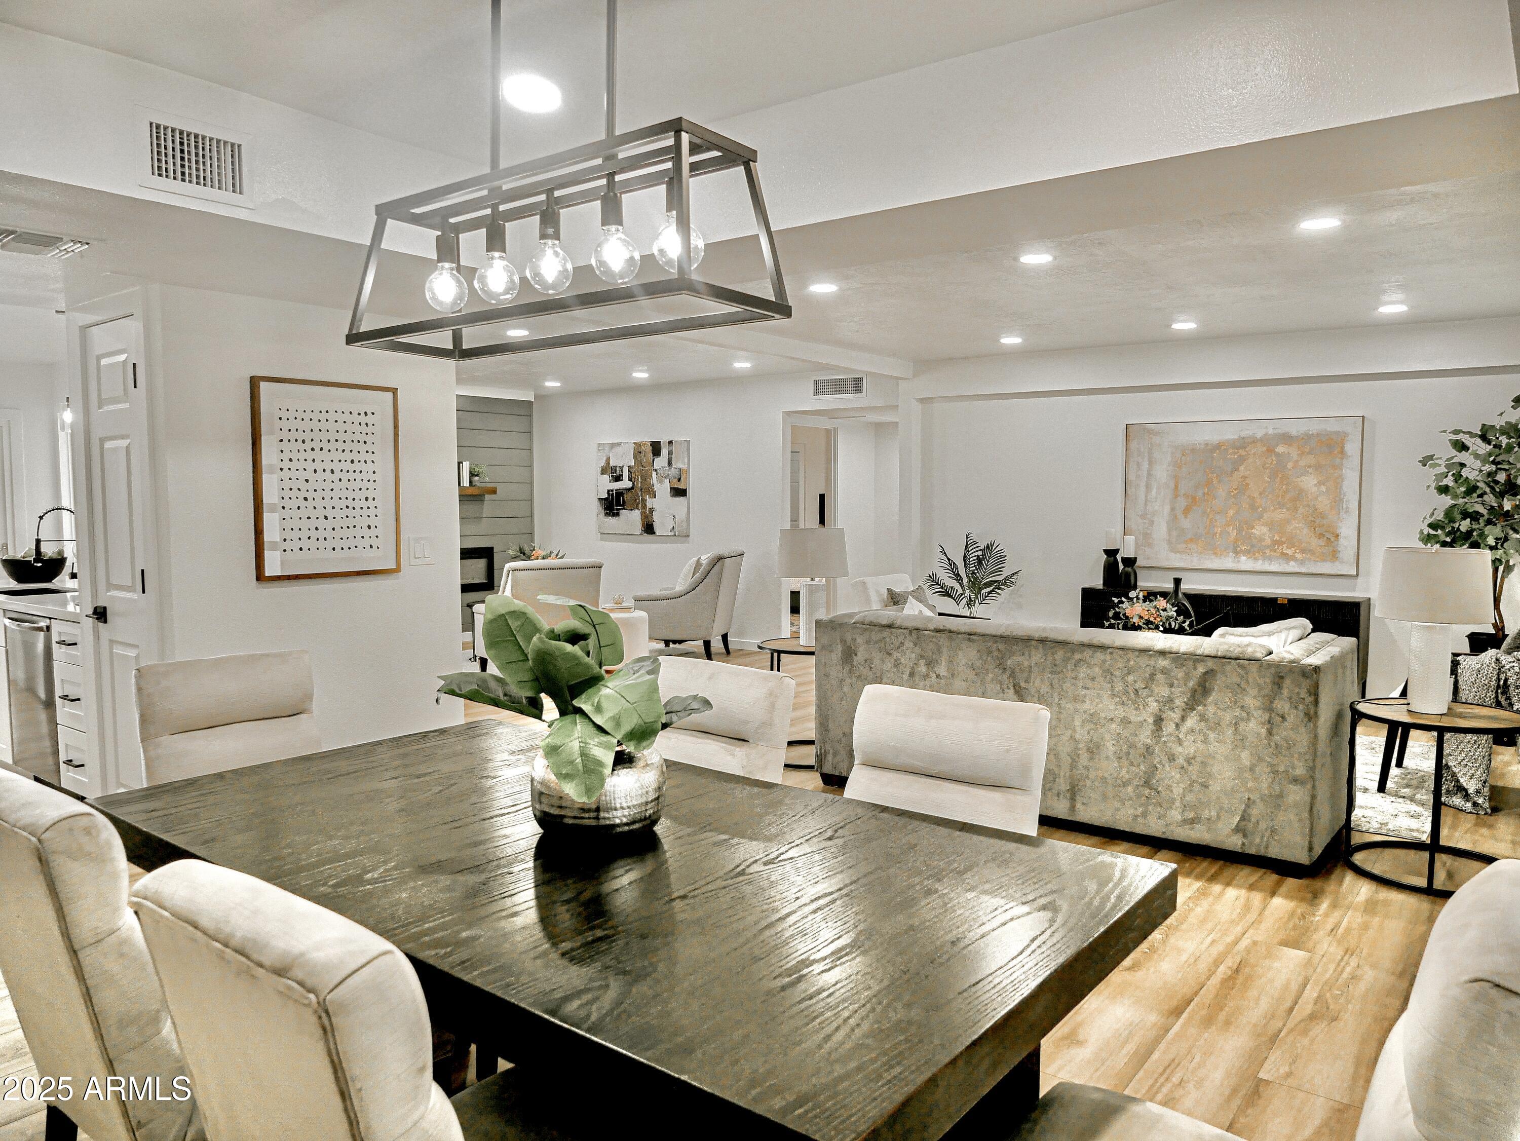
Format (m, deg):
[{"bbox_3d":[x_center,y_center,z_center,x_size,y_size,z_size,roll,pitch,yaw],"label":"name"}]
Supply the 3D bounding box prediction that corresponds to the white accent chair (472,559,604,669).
[{"bbox_3d":[-1.718,0.384,8.286,0.750,0.905,0.820,-2,5,-28],"label":"white accent chair"}]

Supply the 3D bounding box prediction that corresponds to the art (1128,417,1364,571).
[{"bbox_3d":[3.274,-0.498,7.244,1.510,1.030,0.040,3,5,36],"label":"art"}]

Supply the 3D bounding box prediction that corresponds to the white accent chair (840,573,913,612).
[{"bbox_3d":[1.097,0.476,6.705,0.800,0.880,0.770,4,5,42],"label":"white accent chair"}]

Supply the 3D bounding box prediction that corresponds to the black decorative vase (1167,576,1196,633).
[{"bbox_3d":[2.329,0.317,5.860,0.230,0.500,0.170,3,5,37],"label":"black decorative vase"}]

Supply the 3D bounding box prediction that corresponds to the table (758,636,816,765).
[{"bbox_3d":[0.301,0.718,5.816,0.650,0.606,0.650,0,4,0],"label":"table"}]

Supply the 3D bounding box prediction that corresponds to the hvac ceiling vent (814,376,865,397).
[{"bbox_3d":[0.660,-1.528,8.807,0.530,0.175,0.030,3,5,36],"label":"hvac ceiling vent"}]

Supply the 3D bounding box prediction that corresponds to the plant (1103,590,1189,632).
[{"bbox_3d":[2.172,0.321,5.942,0.460,0.460,0.440,3,5,37],"label":"plant"}]

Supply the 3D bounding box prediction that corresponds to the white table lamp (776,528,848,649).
[{"bbox_3d":[0.293,0.093,5.826,0.420,0.650,0.360,3,5,37],"label":"white table lamp"}]

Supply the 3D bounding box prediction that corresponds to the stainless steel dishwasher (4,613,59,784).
[{"bbox_3d":[-3.266,0.607,5.178,0.600,0.830,0.610,3,5,37],"label":"stainless steel dishwasher"}]

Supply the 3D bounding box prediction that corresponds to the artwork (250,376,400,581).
[{"bbox_3d":[-1.719,-0.359,4.223,0.035,0.770,0.620,3,5,36],"label":"artwork"}]

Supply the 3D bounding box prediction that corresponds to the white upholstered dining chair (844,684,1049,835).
[{"bbox_3d":[0.306,0.797,2.365,0.490,0.960,0.640,3,5,34],"label":"white upholstered dining chair"}]

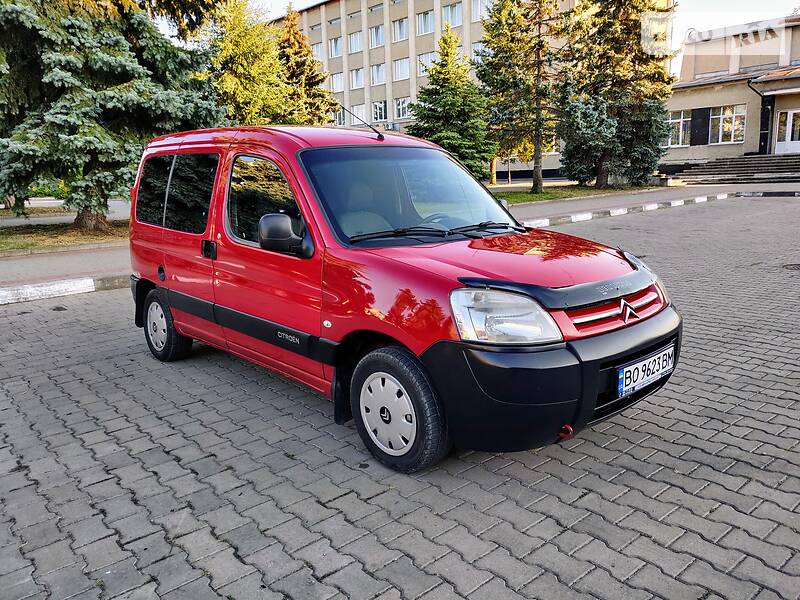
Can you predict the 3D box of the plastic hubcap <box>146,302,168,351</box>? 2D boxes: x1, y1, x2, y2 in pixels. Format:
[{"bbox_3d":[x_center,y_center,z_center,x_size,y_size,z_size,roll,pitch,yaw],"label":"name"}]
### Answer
[{"bbox_3d":[-1.922,0.210,4.603,0.060,0.395,0.395,-12,15,-41],"label":"plastic hubcap"}]

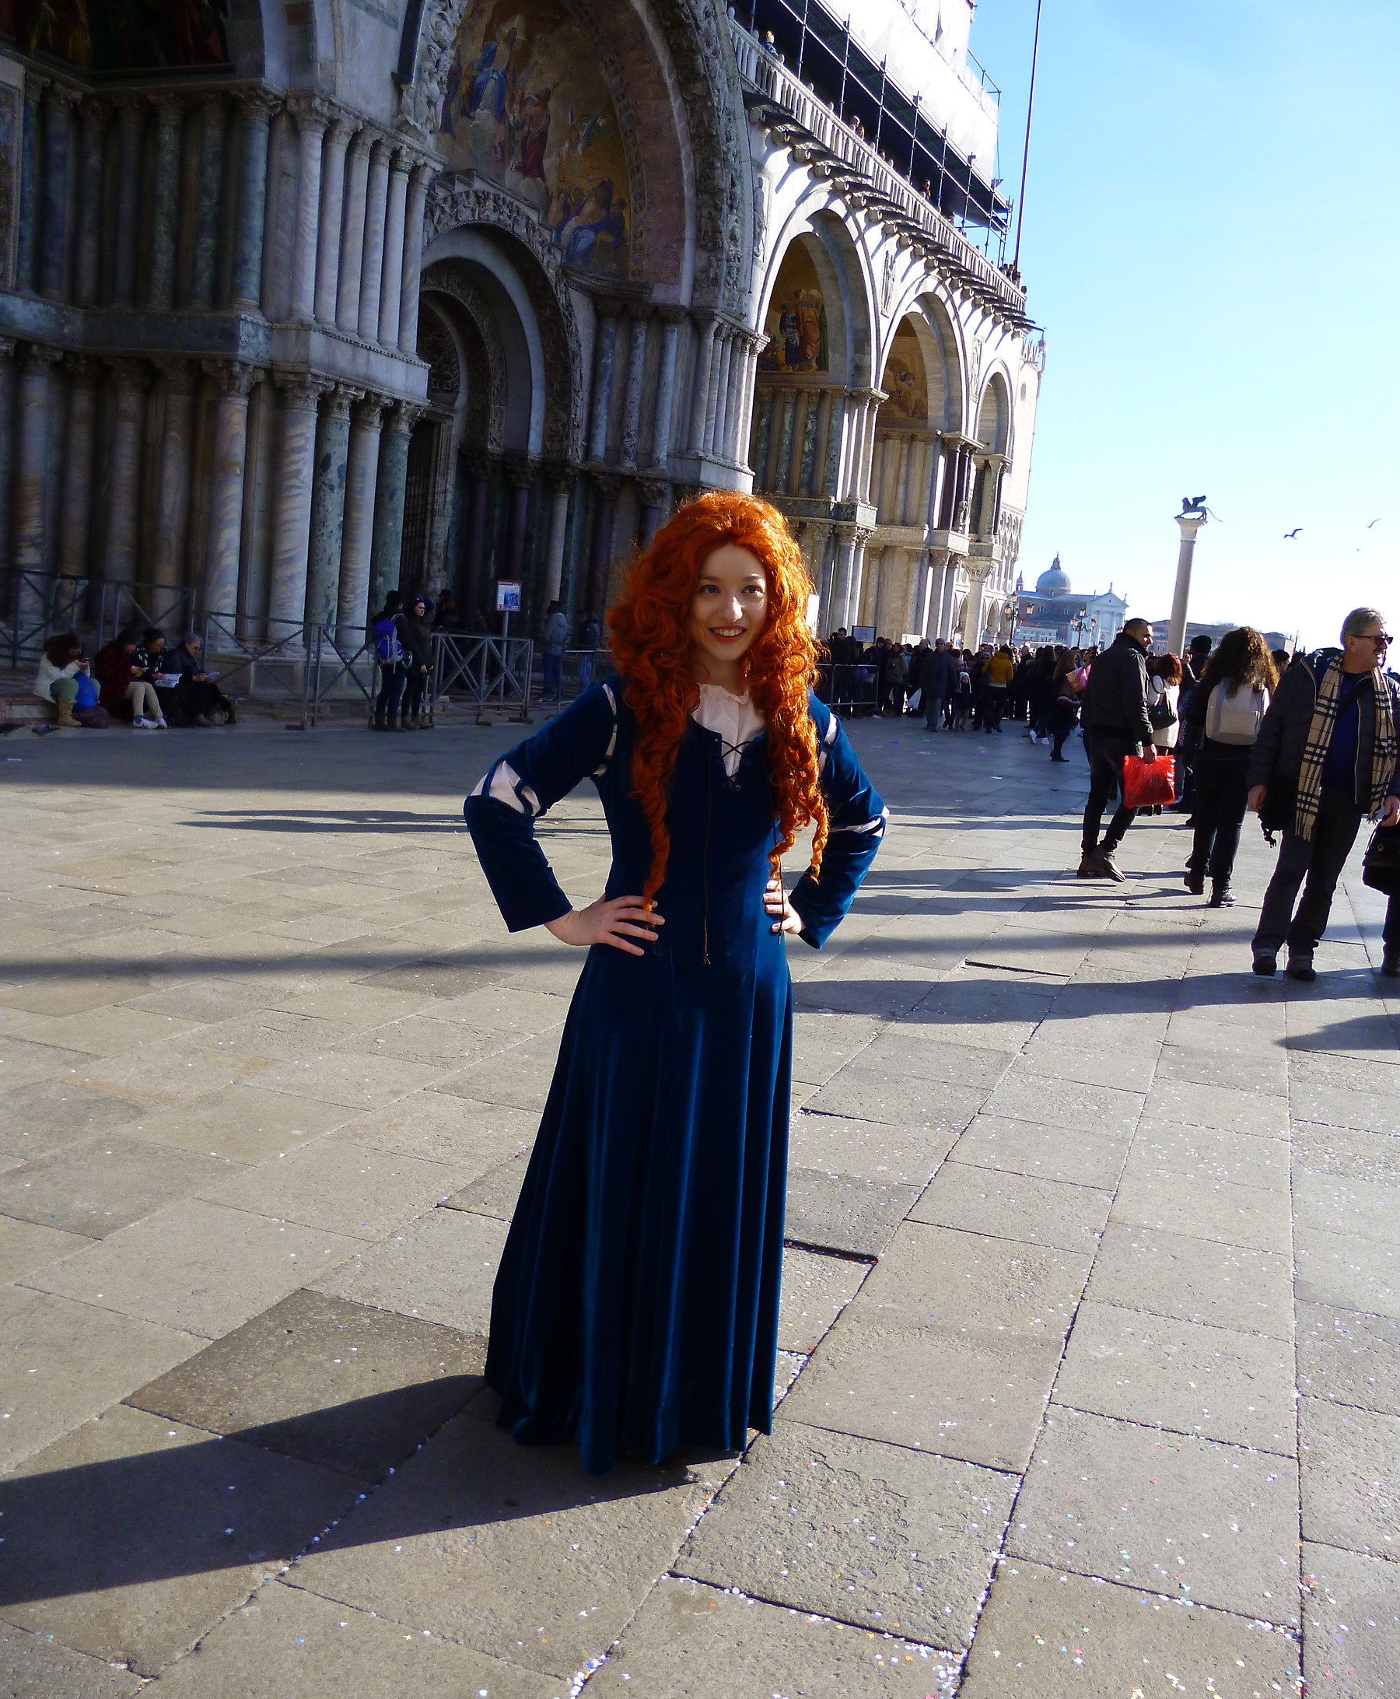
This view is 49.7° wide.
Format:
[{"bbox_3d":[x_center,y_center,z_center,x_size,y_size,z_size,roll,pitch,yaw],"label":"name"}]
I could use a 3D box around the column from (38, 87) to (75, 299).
[{"bbox_3d":[-8.103,-8.246,19.002,0.440,2.547,0.440,9,8,25],"label":"column"}]

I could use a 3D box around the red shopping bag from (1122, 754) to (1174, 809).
[{"bbox_3d":[3.079,-0.470,10.350,0.360,0.360,0.120,6,8,7],"label":"red shopping bag"}]

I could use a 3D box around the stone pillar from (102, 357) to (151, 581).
[{"bbox_3d":[-7.214,-4.456,18.948,0.480,3.170,0.480,9,9,25],"label":"stone pillar"}]

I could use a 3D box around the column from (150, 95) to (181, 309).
[{"bbox_3d":[-6.551,-7.837,18.499,0.340,2.420,0.340,9,9,25],"label":"column"}]

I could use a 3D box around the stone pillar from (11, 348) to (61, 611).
[{"bbox_3d":[-8.316,-4.535,18.903,0.500,3.367,0.500,9,8,25],"label":"stone pillar"}]

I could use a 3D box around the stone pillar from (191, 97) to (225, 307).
[{"bbox_3d":[-5.960,-7.756,18.301,0.340,2.420,0.340,9,9,25],"label":"stone pillar"}]

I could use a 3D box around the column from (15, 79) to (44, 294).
[{"bbox_3d":[-8.255,-8.153,18.602,0.380,2.543,0.380,9,8,25],"label":"column"}]

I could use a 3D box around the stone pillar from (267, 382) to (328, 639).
[{"bbox_3d":[-5.174,-4.306,19.303,0.540,3.354,0.540,9,8,25],"label":"stone pillar"}]

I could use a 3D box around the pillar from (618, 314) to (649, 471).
[{"bbox_3d":[-1.302,-9.029,29.905,0.370,3.000,0.370,5,8,-1],"label":"pillar"}]

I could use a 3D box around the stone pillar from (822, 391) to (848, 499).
[{"bbox_3d":[3.203,-9.471,35.520,0.370,2.430,0.370,9,9,25],"label":"stone pillar"}]

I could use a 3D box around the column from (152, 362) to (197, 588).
[{"bbox_3d":[-6.525,-4.367,18.751,0.480,3.170,0.480,9,9,25],"label":"column"}]

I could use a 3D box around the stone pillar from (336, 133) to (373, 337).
[{"bbox_3d":[-4.702,-8.342,20.471,0.340,2.560,0.340,5,8,-1],"label":"stone pillar"}]

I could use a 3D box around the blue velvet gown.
[{"bbox_3d":[-0.061,0.369,2.752,0.770,1.350,0.520,3,8,-11],"label":"blue velvet gown"}]

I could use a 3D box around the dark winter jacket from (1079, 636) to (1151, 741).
[{"bbox_3d":[2.862,-1.101,10.415,0.340,0.730,0.490,-2,11,-40],"label":"dark winter jacket"}]

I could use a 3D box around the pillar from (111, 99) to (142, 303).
[{"bbox_3d":[-7.080,-7.905,18.648,0.340,2.420,0.340,9,9,25],"label":"pillar"}]

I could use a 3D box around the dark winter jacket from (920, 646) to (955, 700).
[{"bbox_3d":[4.630,-3.419,29.500,0.640,1.040,0.360,6,8,6],"label":"dark winter jacket"}]

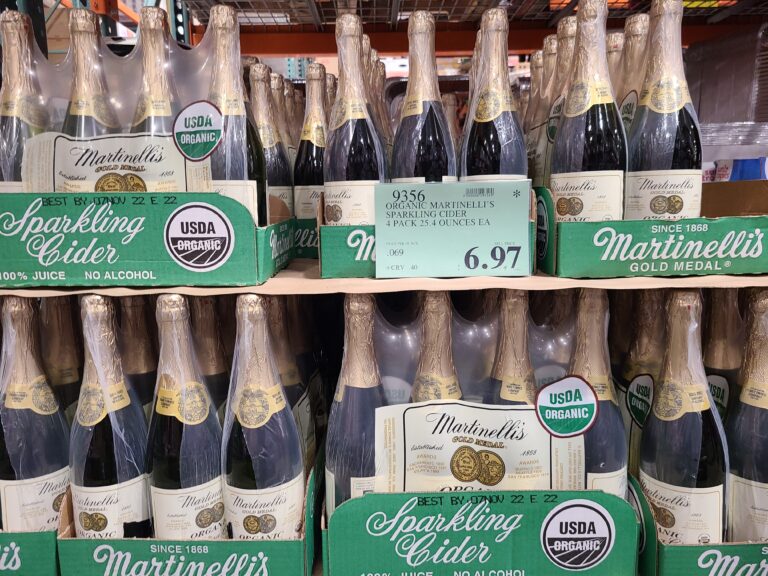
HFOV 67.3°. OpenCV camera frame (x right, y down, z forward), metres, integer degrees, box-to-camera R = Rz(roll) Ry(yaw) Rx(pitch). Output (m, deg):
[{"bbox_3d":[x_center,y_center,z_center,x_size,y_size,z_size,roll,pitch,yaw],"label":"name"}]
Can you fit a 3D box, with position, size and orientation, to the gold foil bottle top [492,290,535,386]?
[{"bbox_3d":[0.143,0.049,0.634,0.044,0.108,0.044,-1,8,0],"label":"gold foil bottle top"}]

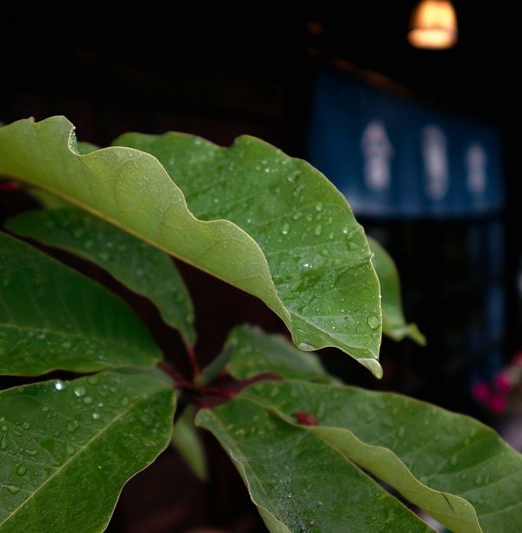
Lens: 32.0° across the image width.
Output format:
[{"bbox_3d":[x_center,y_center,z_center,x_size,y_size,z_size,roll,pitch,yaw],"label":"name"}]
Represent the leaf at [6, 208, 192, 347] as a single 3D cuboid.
[{"bbox_3d":[-0.106,-0.008,0.663,0.196,0.030,0.073,31,31,27],"label":"leaf"}]

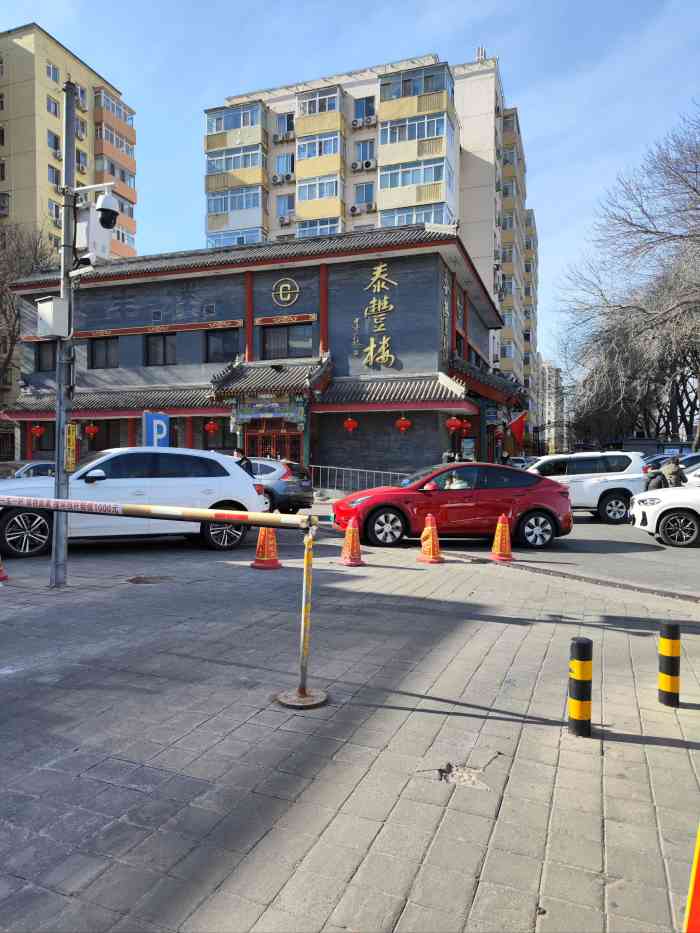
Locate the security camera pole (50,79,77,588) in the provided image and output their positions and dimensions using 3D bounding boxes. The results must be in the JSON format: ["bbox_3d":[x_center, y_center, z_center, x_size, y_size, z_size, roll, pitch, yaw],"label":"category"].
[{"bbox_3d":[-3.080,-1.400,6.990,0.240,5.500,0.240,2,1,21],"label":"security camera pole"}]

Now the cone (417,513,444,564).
[{"bbox_3d":[1.170,1.035,9.400,0.375,0.700,0.375,1,1,21],"label":"cone"}]

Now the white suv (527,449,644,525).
[{"bbox_3d":[5.720,0.550,17.950,4.750,1.860,1.870,1,1,6],"label":"white suv"}]

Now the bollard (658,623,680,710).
[{"bbox_3d":[1.950,1.215,3.940,0.114,0.495,0.114,1,1,21],"label":"bollard"}]

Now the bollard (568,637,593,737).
[{"bbox_3d":[1.255,1.190,3.520,0.114,0.505,0.114,1,1,21],"label":"bollard"}]

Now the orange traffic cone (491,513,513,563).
[{"bbox_3d":[2.270,1.045,9.650,0.375,0.700,0.375,1,1,21],"label":"orange traffic cone"}]

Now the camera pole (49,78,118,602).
[{"bbox_3d":[-2.830,-1.400,6.950,0.800,5.500,0.400,2,1,21],"label":"camera pole"}]

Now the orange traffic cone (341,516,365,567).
[{"bbox_3d":[0.040,1.040,9.120,0.375,0.700,0.375,1,1,21],"label":"orange traffic cone"}]

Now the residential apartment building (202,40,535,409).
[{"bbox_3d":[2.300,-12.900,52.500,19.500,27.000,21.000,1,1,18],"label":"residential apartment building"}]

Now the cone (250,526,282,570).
[{"bbox_3d":[-1.140,1.000,8.750,0.375,0.700,0.375,1,1,21],"label":"cone"}]

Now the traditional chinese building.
[{"bbox_3d":[-2.800,-4.150,33.600,21.700,10.400,17.000,1,1,18],"label":"traditional chinese building"}]

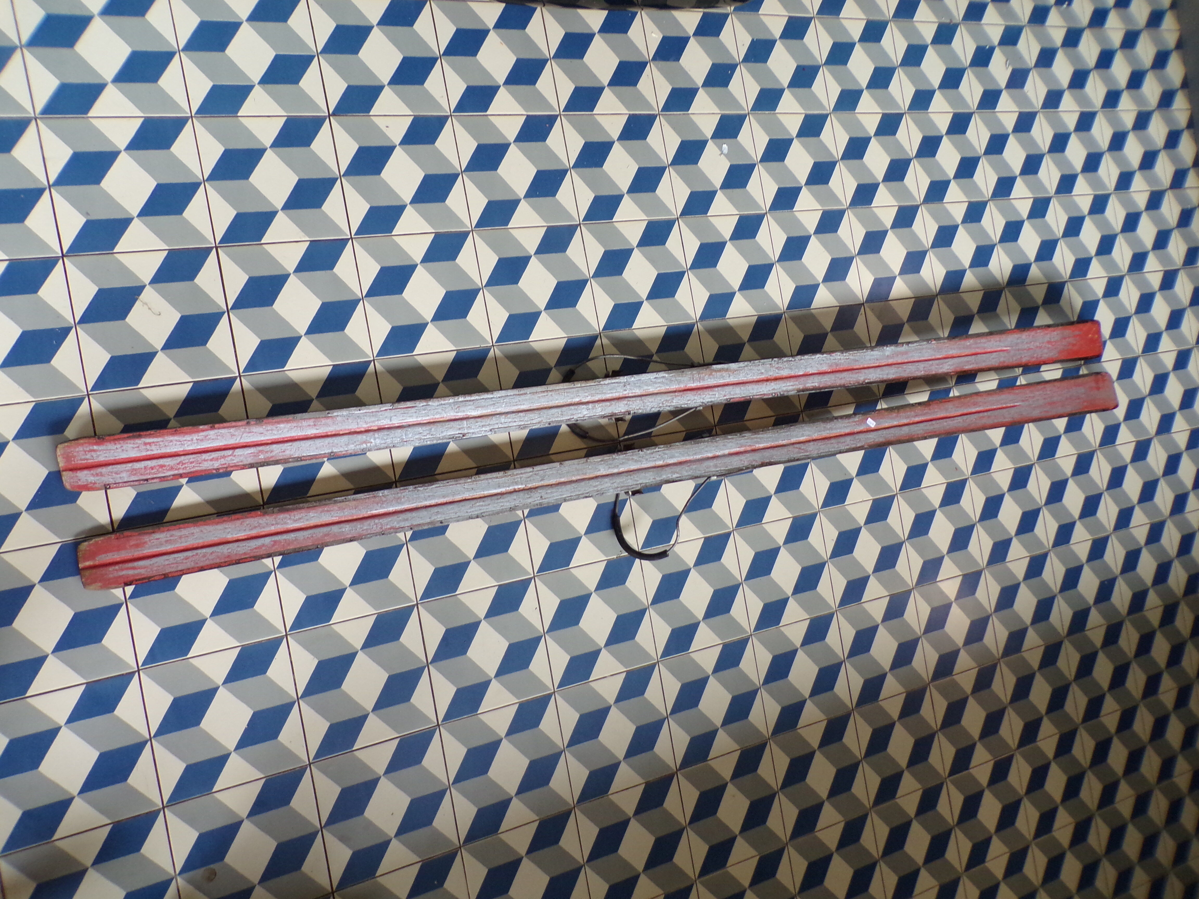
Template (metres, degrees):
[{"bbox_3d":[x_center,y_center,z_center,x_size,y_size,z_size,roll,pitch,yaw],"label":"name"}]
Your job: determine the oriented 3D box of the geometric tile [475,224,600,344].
[{"bbox_3d":[-0.107,-0.292,1.460,0.198,0.012,0.198,-10,90,-22],"label":"geometric tile"}]

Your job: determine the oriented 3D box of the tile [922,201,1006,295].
[{"bbox_3d":[0.803,-0.448,1.838,0.200,0.010,0.200,-10,90,-22],"label":"tile"}]

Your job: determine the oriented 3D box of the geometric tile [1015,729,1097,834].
[{"bbox_3d":[1.008,0.733,1.842,0.200,0.012,0.200,-10,90,-22],"label":"geometric tile"}]

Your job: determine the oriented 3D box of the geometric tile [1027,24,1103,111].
[{"bbox_3d":[1.100,-0.906,1.988,0.199,0.012,0.199,-10,90,-22],"label":"geometric tile"}]

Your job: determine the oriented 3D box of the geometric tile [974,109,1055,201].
[{"bbox_3d":[0.952,-0.677,1.913,0.200,0.010,0.200,-10,90,-22],"label":"geometric tile"}]

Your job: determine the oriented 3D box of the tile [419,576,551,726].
[{"bbox_3d":[-0.189,0.333,1.387,0.199,0.012,0.199,-10,90,-22],"label":"tile"}]

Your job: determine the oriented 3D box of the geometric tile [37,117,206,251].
[{"bbox_3d":[-0.690,-0.391,1.229,0.200,0.015,0.200,-10,90,-22],"label":"geometric tile"}]

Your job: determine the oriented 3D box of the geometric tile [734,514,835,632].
[{"bbox_3d":[0.359,0.238,1.612,0.200,0.010,0.200,-10,90,-22],"label":"geometric tile"}]

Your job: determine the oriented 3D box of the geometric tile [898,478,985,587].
[{"bbox_3d":[0.722,0.173,1.764,0.200,0.015,0.200,-10,90,-22],"label":"geometric tile"}]

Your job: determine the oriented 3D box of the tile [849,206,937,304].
[{"bbox_3d":[0.621,-0.417,1.763,0.199,0.012,0.199,-10,90,-22],"label":"tile"}]

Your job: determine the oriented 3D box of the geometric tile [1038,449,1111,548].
[{"bbox_3d":[1.087,0.110,1.917,0.200,0.012,0.200,-10,90,-22],"label":"geometric tile"}]

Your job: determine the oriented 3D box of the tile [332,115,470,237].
[{"bbox_3d":[-0.326,-0.455,1.387,0.199,0.012,0.199,-10,90,-22],"label":"tile"}]

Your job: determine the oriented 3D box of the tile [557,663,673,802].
[{"bbox_3d":[0.029,0.498,1.459,0.200,0.015,0.200,-10,90,-22],"label":"tile"}]

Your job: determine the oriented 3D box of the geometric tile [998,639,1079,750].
[{"bbox_3d":[0.973,0.535,1.841,0.200,0.015,0.200,-10,90,-22],"label":"geometric tile"}]

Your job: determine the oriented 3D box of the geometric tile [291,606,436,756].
[{"bbox_3d":[-0.370,0.363,1.309,0.198,0.012,0.198,-10,90,-22],"label":"geometric tile"}]

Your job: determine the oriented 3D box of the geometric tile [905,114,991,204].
[{"bbox_3d":[0.769,-0.646,1.838,0.199,0.012,0.199,-10,90,-22],"label":"geometric tile"}]

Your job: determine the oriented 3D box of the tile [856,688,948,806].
[{"bbox_3d":[0.609,0.599,1.689,0.200,0.015,0.200,-10,90,-22],"label":"tile"}]

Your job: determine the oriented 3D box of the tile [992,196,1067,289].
[{"bbox_3d":[0.983,-0.482,1.916,0.200,0.015,0.200,-10,90,-22],"label":"tile"}]

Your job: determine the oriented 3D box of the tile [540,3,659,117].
[{"bbox_3d":[0.005,-0.716,1.535,0.200,0.012,0.200,-10,90,-22],"label":"tile"}]

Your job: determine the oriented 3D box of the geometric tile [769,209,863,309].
[{"bbox_3d":[0.438,-0.386,1.688,0.200,0.012,0.200,-10,90,-22],"label":"geometric tile"}]

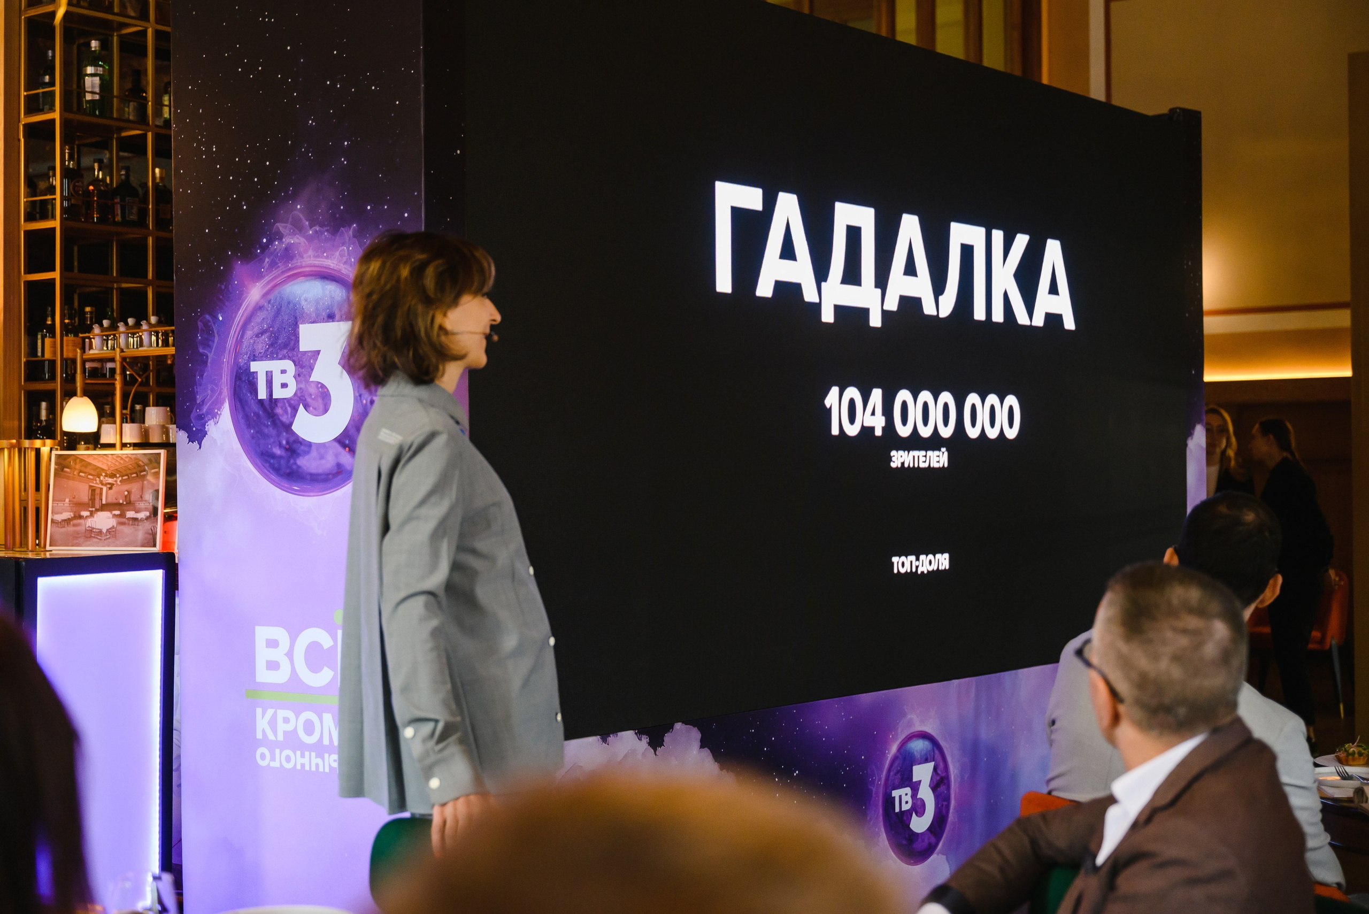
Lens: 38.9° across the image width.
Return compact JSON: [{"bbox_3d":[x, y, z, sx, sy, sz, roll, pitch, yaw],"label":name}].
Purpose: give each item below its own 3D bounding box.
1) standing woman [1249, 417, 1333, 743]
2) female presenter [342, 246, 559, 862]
[{"bbox_3d":[2.910,0.624,9.300,0.390,1.630,0.470,-1,0,26],"label":"standing woman"},{"bbox_3d":[-0.383,0.512,3.180,0.370,1.760,0.500,-1,0,-10],"label":"female presenter"}]

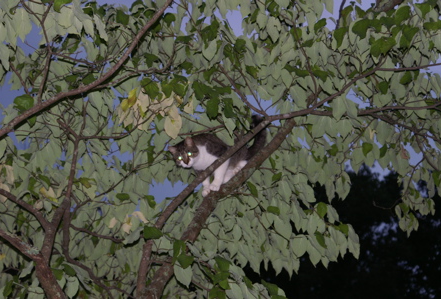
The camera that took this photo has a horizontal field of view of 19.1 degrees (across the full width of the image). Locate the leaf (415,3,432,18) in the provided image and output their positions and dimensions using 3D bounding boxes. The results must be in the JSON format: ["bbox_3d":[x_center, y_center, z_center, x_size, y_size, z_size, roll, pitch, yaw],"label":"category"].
[{"bbox_3d":[0.775,-0.531,5.000,0.071,0.064,0.030,0,-21,0],"label":"leaf"}]

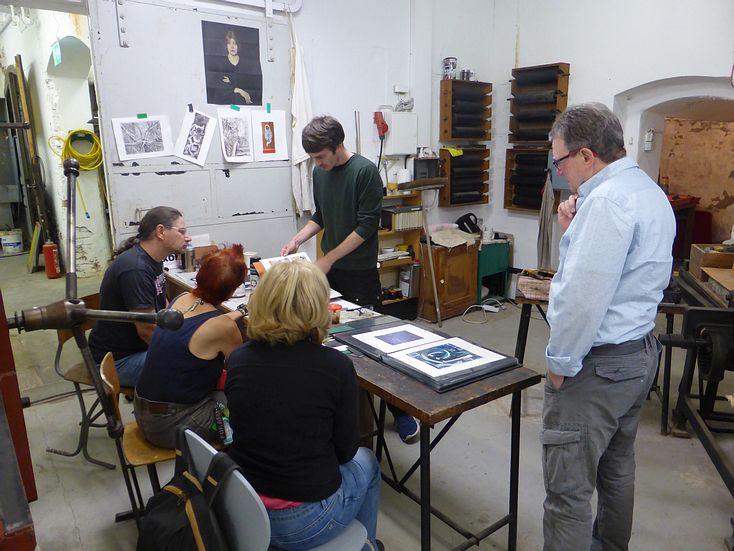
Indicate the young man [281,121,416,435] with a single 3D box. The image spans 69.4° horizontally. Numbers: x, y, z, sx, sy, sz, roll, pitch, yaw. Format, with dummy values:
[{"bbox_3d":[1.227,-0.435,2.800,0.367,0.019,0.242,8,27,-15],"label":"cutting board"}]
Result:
[{"bbox_3d":[-0.060,-0.010,2.951,0.600,1.710,0.580,-12,17,-39],"label":"young man"}]

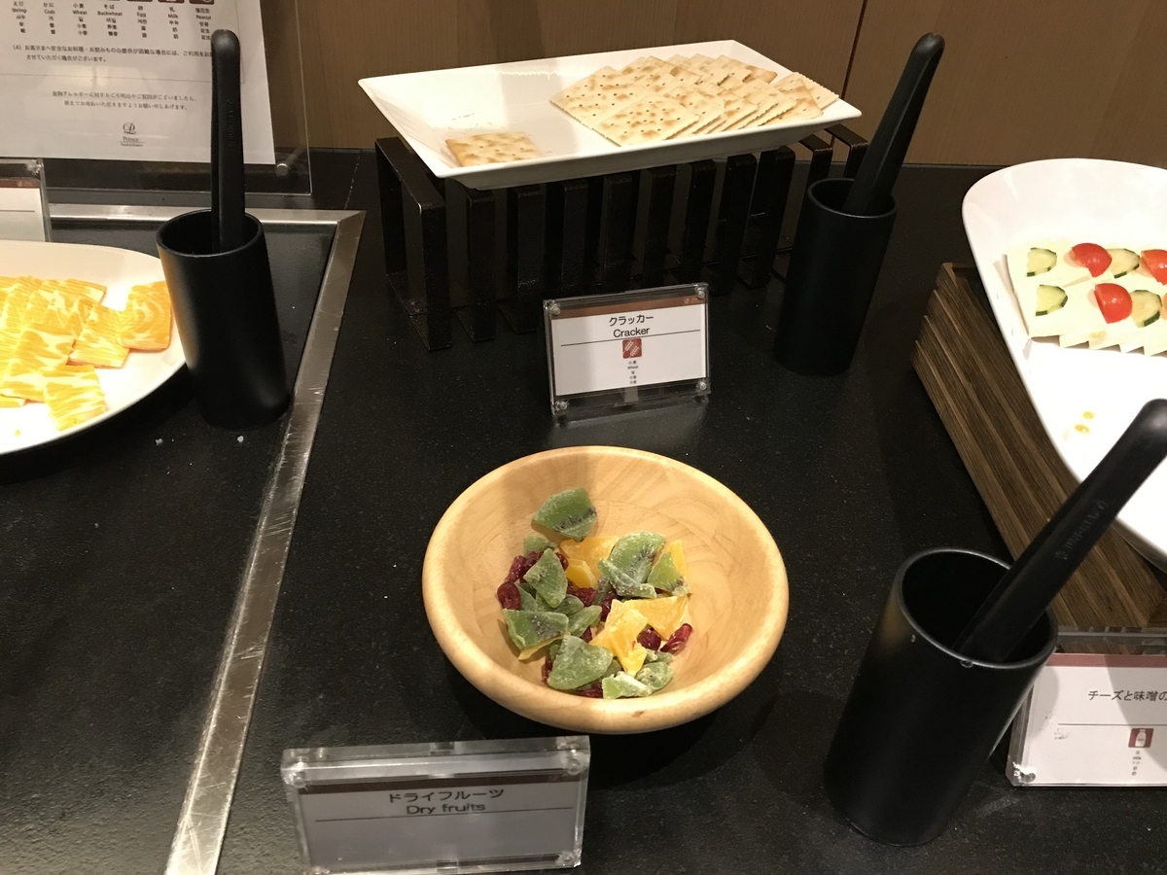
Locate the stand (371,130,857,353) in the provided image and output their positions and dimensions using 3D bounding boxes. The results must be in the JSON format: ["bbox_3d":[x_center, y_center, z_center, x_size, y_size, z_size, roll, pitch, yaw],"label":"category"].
[{"bbox_3d":[0.028,-0.154,0.641,0.309,0.097,0.097,-14,43,-21],"label":"stand"}]

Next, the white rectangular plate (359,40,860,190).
[{"bbox_3d":[0.017,-0.205,0.603,0.281,0.029,0.148,-15,43,-22],"label":"white rectangular plate"}]

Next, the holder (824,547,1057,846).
[{"bbox_3d":[0.124,0.096,0.339,0.051,0.109,0.051,4,40,0],"label":"holder"}]

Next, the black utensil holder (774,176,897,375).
[{"bbox_3d":[0.151,-0.095,0.572,0.051,0.109,0.051,4,40,0],"label":"black utensil holder"}]

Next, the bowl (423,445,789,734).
[{"bbox_3d":[0.007,0.073,0.392,0.144,0.064,0.144,3,40,-2],"label":"bowl"}]

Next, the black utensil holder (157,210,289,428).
[{"bbox_3d":[-0.192,-0.062,0.511,0.051,0.109,0.051,4,40,0],"label":"black utensil holder"}]

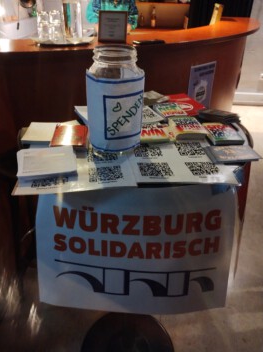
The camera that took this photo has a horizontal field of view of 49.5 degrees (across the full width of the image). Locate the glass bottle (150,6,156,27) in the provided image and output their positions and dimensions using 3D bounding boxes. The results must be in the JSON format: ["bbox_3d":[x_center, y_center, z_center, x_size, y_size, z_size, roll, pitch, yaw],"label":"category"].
[{"bbox_3d":[0.275,-2.018,3.640,0.064,0.244,0.064,4,32,3],"label":"glass bottle"}]

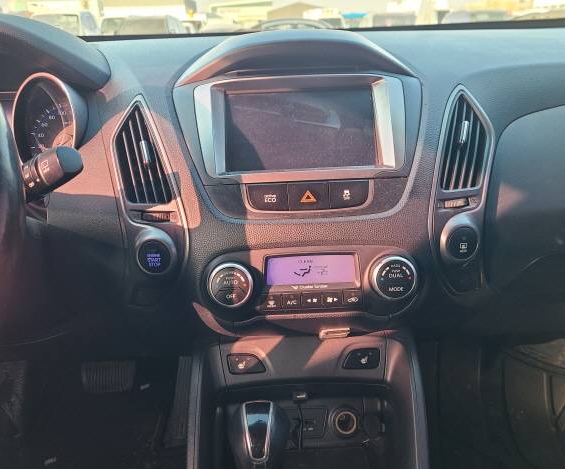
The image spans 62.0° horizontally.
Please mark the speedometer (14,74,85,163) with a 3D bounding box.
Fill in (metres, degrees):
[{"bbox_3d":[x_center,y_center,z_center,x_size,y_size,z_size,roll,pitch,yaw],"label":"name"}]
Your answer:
[{"bbox_3d":[-0.276,-0.130,0.565,0.105,0.115,0.045,1,1,6],"label":"speedometer"}]

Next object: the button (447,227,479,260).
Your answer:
[{"bbox_3d":[0.202,0.010,0.525,0.034,0.036,0.015,-1,-2,-10],"label":"button"}]

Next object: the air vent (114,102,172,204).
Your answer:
[{"bbox_3d":[-0.158,-0.090,0.535,0.049,0.108,0.030,-11,-5,10],"label":"air vent"}]

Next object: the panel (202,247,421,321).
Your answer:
[{"bbox_3d":[0.031,0.054,0.505,0.230,0.072,0.035,-2,-2,1],"label":"panel"}]

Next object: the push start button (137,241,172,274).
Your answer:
[{"bbox_3d":[-0.140,0.025,0.515,0.036,0.036,0.015,-1,-1,10],"label":"push start button"}]

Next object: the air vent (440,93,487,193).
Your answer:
[{"bbox_3d":[0.208,-0.105,0.540,0.047,0.106,0.030,5,-5,-9],"label":"air vent"}]

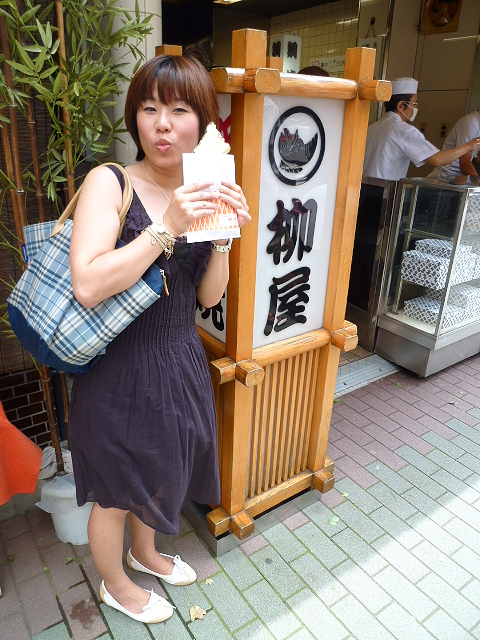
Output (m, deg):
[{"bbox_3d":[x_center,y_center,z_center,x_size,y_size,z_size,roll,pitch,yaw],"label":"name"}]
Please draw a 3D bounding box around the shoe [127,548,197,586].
[{"bbox_3d":[-0.260,0.835,1.575,0.243,0.064,0.083,10,25,18],"label":"shoe"}]

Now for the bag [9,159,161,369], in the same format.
[{"bbox_3d":[-0.351,-0.119,1.070,0.370,0.440,0.190,33,9,21],"label":"bag"}]

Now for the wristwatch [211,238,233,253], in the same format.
[{"bbox_3d":[-0.040,-0.169,1.020,0.058,0.018,0.050,6,36,-4],"label":"wristwatch"}]

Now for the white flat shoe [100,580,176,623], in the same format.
[{"bbox_3d":[-0.318,0.885,1.459,0.243,0.064,0.083,11,25,20],"label":"white flat shoe"}]

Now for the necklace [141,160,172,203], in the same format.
[{"bbox_3d":[-0.159,-0.298,1.040,0.130,0.120,0.110,-16,29,-35],"label":"necklace"}]

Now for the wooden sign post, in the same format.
[{"bbox_3d":[0.041,-0.081,1.640,0.585,1.534,0.597,-14,29,-33],"label":"wooden sign post"}]

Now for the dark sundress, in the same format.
[{"bbox_3d":[-0.251,0.091,1.208,0.420,0.940,0.360,-20,32,-41],"label":"dark sundress"}]

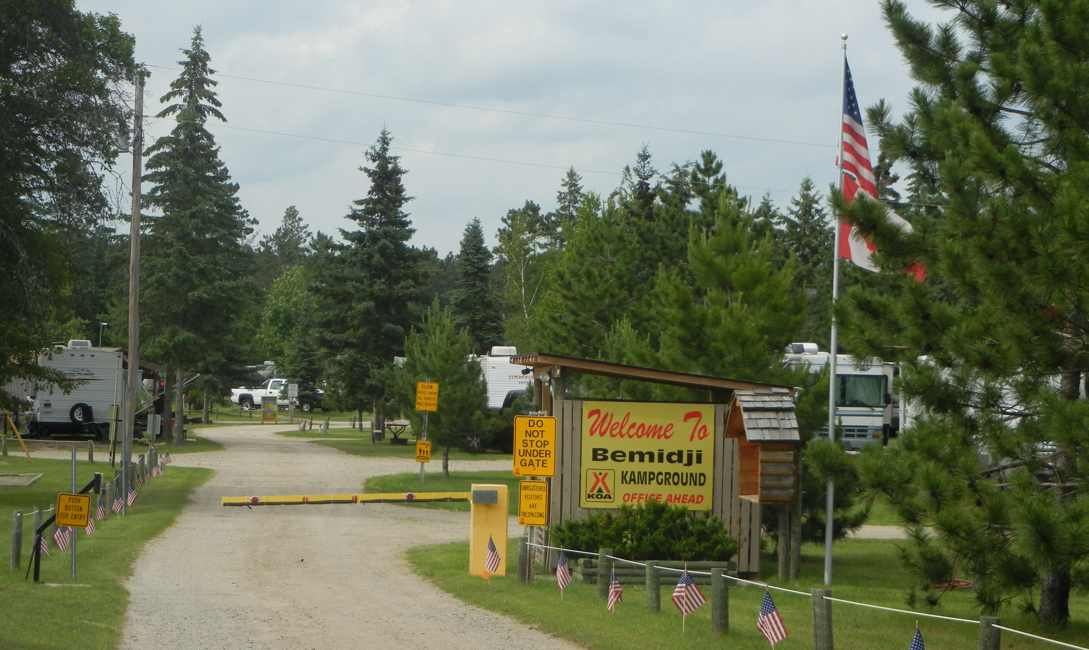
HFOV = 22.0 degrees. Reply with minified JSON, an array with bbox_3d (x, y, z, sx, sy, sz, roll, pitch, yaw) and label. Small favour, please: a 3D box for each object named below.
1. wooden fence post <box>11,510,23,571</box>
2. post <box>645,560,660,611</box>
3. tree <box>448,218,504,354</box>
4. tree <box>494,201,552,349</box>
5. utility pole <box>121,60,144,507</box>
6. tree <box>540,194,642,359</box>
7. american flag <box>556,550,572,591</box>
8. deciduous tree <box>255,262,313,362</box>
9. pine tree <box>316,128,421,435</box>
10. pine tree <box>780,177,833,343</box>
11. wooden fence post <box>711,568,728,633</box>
[{"bbox_3d":[-5.272,2.146,28.007,0.100,0.600,0.100,1,-1,0],"label":"wooden fence post"},{"bbox_3d":[0.990,2.352,25.206,0.127,0.465,0.127,1,-1,0],"label":"post"},{"bbox_3d":[-3.180,-0.217,130.000,3.400,9.600,3.400,1,-1,0],"label":"tree"},{"bbox_3d":[-0.982,-0.463,122.000,2.800,9.700,2.800,1,-1,0],"label":"tree"},{"bbox_3d":[-8.965,-1.206,61.105,0.250,8.800,0.250,1,-1,0],"label":"utility pole"},{"bbox_3d":[1.665,-0.036,80.000,3.800,7.300,3.800,1,-1,0],"label":"tree"},{"bbox_3d":[0.176,2.258,25.800,0.150,0.370,0.090,1,-1,-6],"label":"american flag"},{"bbox_3d":[-16.932,0.695,183.000,4.100,9.400,4.100,1,-1,0],"label":"deciduous tree"},{"bbox_3d":[-5.952,-1.477,101.136,4.000,11.400,4.000,1,-1,0],"label":"pine tree"},{"bbox_3d":[12.147,-1.007,130.000,3.000,11.600,3.000,1,-1,0],"label":"pine tree"},{"bbox_3d":[1.450,2.264,23.006,0.137,0.540,0.137,1,-1,0],"label":"wooden fence post"}]

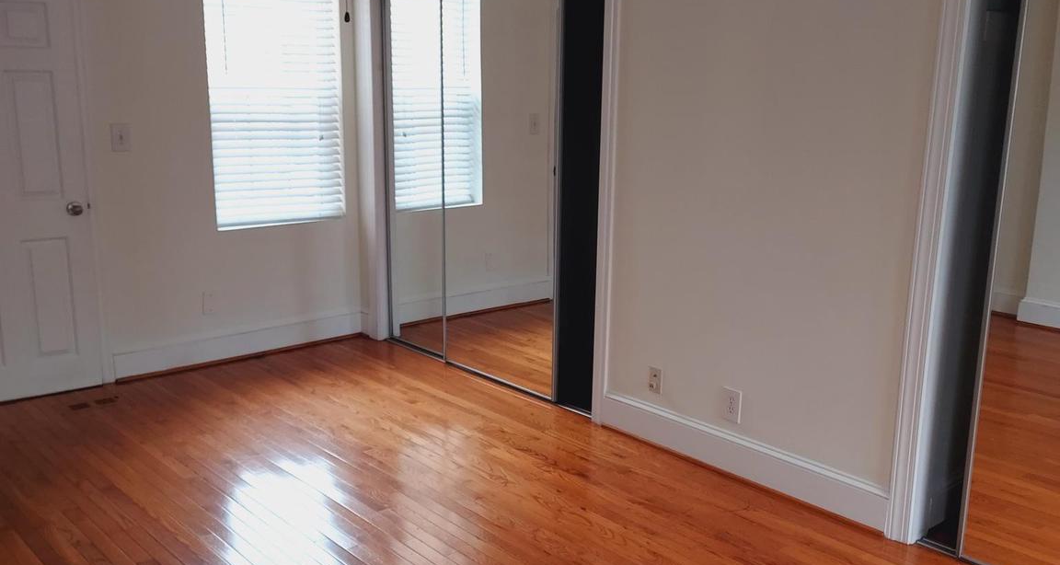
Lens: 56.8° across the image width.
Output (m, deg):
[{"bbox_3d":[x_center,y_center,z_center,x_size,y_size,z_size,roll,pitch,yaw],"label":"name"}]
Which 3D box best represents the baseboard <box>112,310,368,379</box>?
[{"bbox_3d":[-1.584,0.328,5.547,1.495,0.159,0.027,-11,17,-41],"label":"baseboard"}]

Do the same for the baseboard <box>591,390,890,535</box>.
[{"bbox_3d":[0.828,0.713,4.091,0.027,0.151,1.430,-11,17,-41],"label":"baseboard"}]

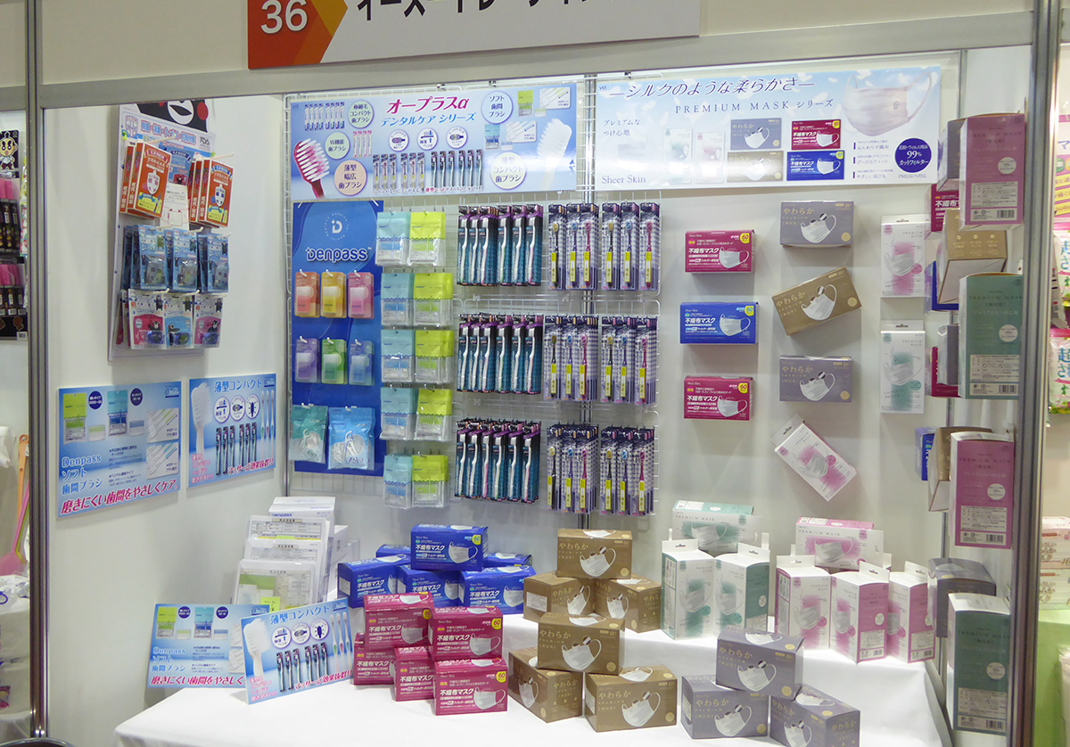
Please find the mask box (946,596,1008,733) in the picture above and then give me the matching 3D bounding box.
[{"bbox_3d":[0.785,0.508,1.700,0.086,0.221,0.104,2,3,17],"label":"mask box"}]

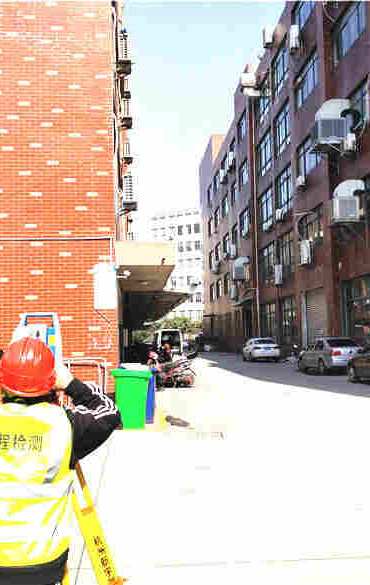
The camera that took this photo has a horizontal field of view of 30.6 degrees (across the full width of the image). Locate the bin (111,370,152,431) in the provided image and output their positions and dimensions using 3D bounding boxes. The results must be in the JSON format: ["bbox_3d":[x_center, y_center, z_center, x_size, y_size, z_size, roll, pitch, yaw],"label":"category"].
[{"bbox_3d":[-0.958,1.936,12.310,0.730,1.060,0.580,-1,-4,-4],"label":"bin"}]

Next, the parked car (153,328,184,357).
[{"bbox_3d":[-1.113,3.861,47.185,1.750,2.100,4.700,-1,-4,-4],"label":"parked car"}]

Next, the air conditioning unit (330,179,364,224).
[{"bbox_3d":[7.159,-4.078,29.965,1.250,1.700,1.100,-1,-4,-4],"label":"air conditioning unit"}]

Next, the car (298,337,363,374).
[{"bbox_3d":[6.324,2.738,29.653,1.770,1.480,4.550,-1,-4,-7],"label":"car"}]

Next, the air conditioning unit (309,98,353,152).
[{"bbox_3d":[6.717,-7.768,30.888,1.350,1.850,1.150,-1,-4,-4],"label":"air conditioning unit"}]

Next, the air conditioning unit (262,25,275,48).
[{"bbox_3d":[5.557,-17.073,45.350,0.750,1.200,0.900,-1,-4,-4],"label":"air conditioning unit"}]

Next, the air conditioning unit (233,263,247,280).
[{"bbox_3d":[4.911,-1.808,61.290,1.150,1.350,1.100,-1,-4,-4],"label":"air conditioning unit"}]

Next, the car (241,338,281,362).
[{"bbox_3d":[5.136,3.918,46.655,1.800,1.460,4.600,-1,-4,-4],"label":"car"}]

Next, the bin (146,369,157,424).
[{"bbox_3d":[-0.904,1.986,13.064,0.730,1.060,0.580,-1,-4,-4],"label":"bin"}]

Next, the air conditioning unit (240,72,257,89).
[{"bbox_3d":[5.045,-16.752,53.290,1.050,1.050,1.050,-1,-4,-4],"label":"air conditioning unit"}]

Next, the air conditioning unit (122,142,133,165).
[{"bbox_3d":[-2.228,-5.385,26.262,0.310,0.630,0.800,-1,-4,-4],"label":"air conditioning unit"}]

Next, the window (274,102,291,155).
[{"bbox_3d":[6.681,-10.998,45.997,0.150,2.650,4.500,-1,-4,-4],"label":"window"}]

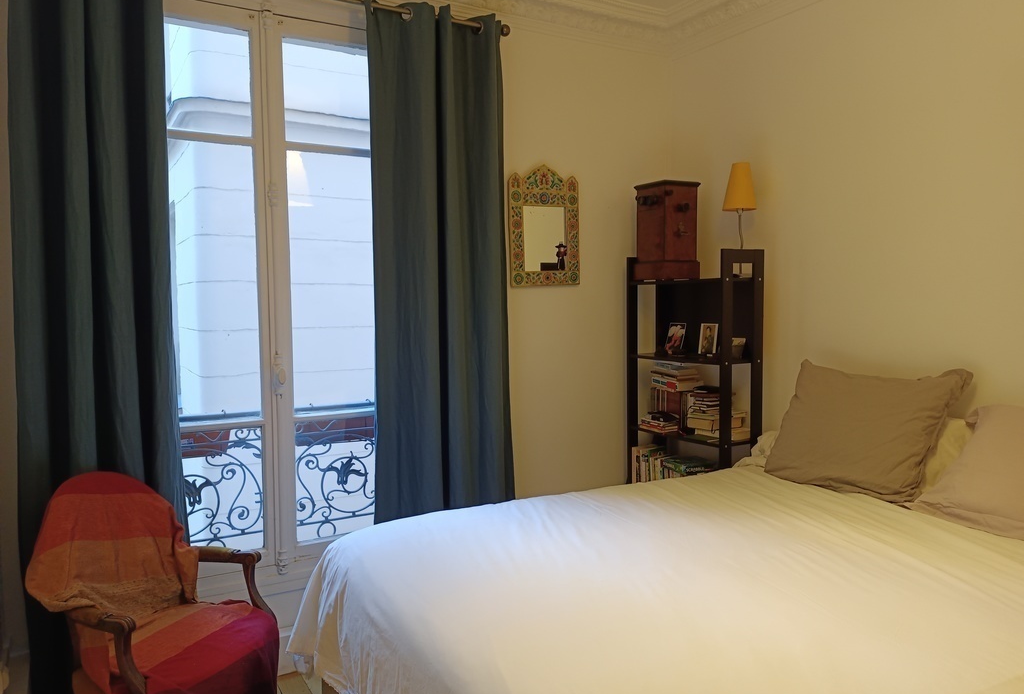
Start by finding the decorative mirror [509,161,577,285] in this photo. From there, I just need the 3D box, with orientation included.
[{"bbox_3d":[0.145,-0.545,3.345,0.370,0.549,0.030,-4,5,-30],"label":"decorative mirror"}]

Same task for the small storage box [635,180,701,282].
[{"bbox_3d":[0.722,-0.537,3.485,0.229,0.447,0.234,-3,5,-30],"label":"small storage box"}]

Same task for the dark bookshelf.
[{"bbox_3d":[0.828,0.394,3.447,0.252,1.643,0.615,-3,5,-30],"label":"dark bookshelf"}]

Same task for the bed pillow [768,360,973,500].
[{"bbox_3d":[1.240,0.285,2.672,0.160,0.465,0.610,19,-7,-30],"label":"bed pillow"}]

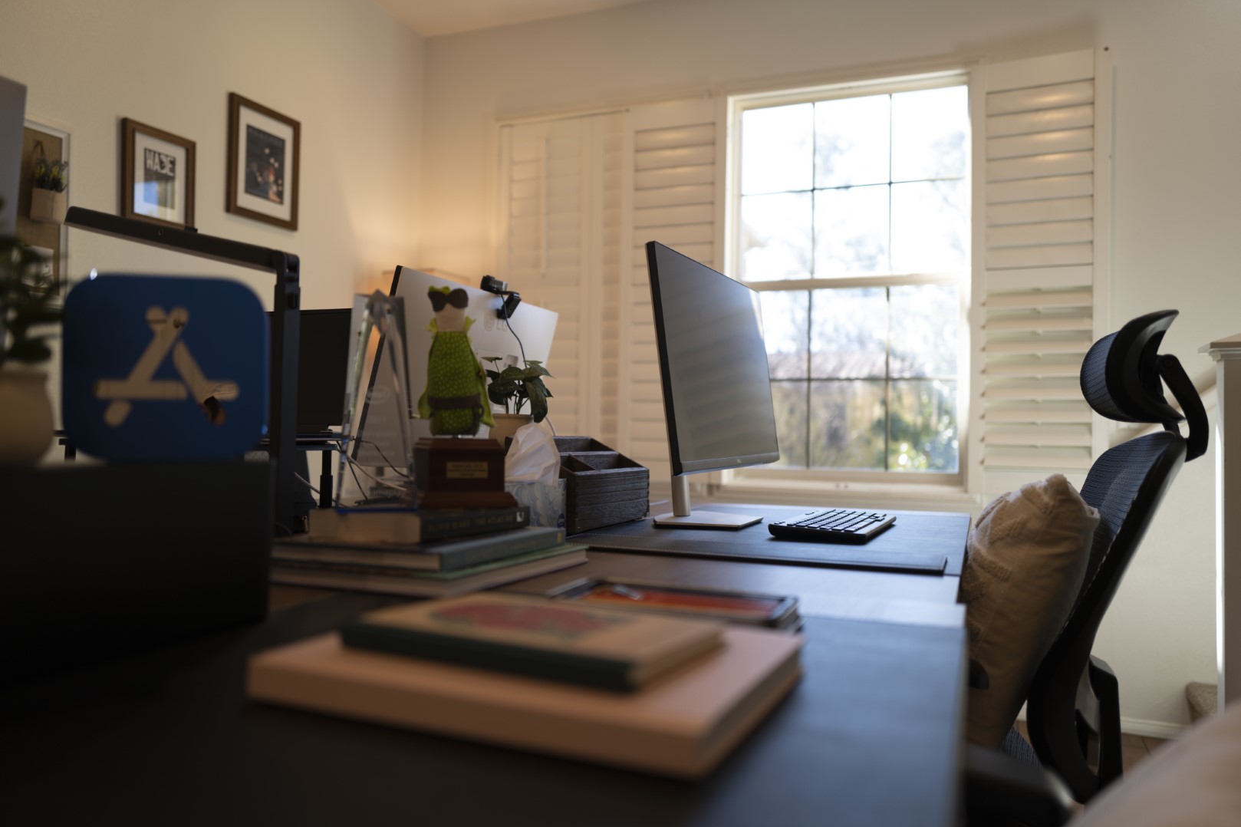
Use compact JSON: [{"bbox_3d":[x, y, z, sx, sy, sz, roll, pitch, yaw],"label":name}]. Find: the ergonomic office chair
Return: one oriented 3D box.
[{"bbox_3d":[0.464,0.427,1.451,0.680,1.140,0.660,0,-1,25],"label":"ergonomic office chair"}]

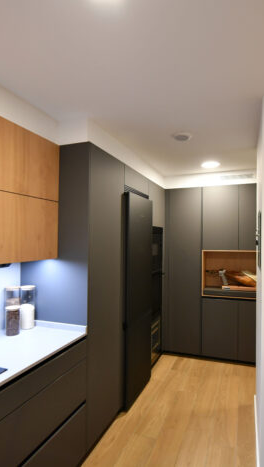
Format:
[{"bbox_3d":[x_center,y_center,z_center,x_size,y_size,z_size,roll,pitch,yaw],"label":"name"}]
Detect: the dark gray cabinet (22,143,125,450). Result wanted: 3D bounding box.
[{"bbox_3d":[-0.480,0.468,2.290,0.612,2.198,0.602,1,-1,23],"label":"dark gray cabinet"}]

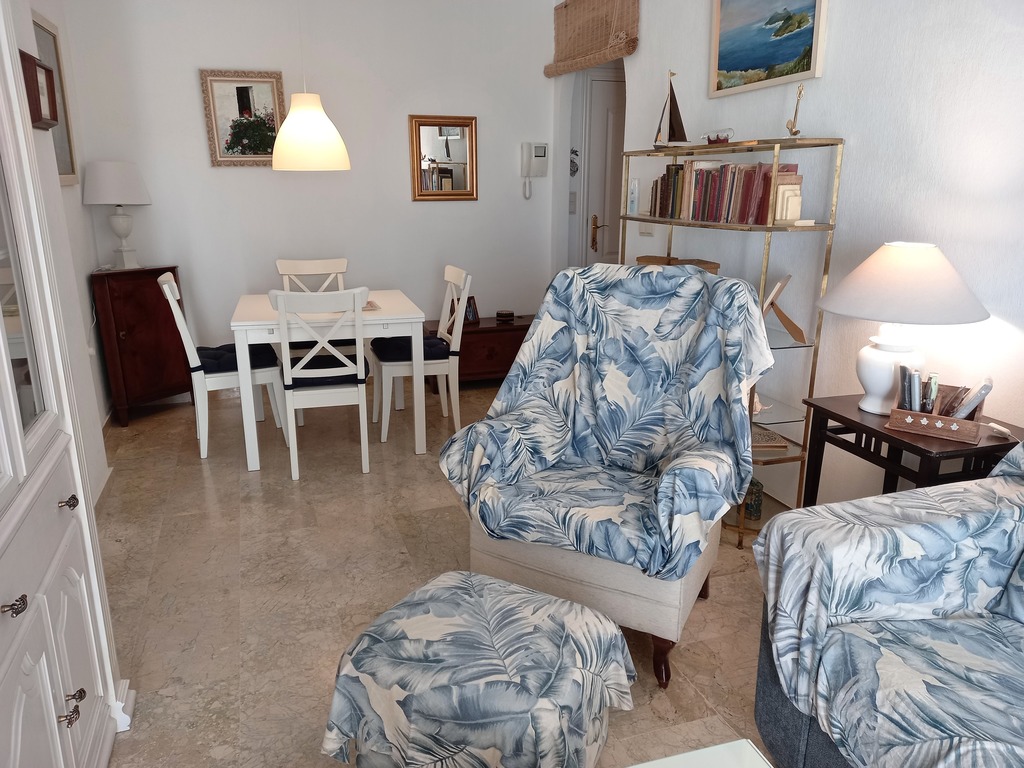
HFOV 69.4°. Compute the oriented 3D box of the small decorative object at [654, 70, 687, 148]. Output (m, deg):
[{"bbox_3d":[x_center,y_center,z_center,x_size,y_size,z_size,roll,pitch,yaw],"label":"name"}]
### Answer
[{"bbox_3d":[0.724,-1.209,3.297,0.065,0.352,0.270,-6,16,-23],"label":"small decorative object"}]

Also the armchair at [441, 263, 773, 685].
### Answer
[{"bbox_3d":[0.306,0.191,2.391,0.870,1.070,0.830,8,16,27],"label":"armchair"}]

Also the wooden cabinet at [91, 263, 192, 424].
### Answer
[{"bbox_3d":[-2.294,-0.252,4.465,0.380,0.880,0.580,7,16,24],"label":"wooden cabinet"}]

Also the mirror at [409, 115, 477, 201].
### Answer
[{"bbox_3d":[-0.467,-1.562,5.141,0.479,0.564,0.035,-5,17,-18],"label":"mirror"}]

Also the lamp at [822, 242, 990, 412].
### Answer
[{"bbox_3d":[1.175,-0.170,2.243,0.464,0.510,0.464,5,15,18],"label":"lamp"}]

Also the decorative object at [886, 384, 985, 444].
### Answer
[{"bbox_3d":[1.260,0.081,2.192,0.238,0.125,0.125,12,19,38],"label":"decorative object"}]

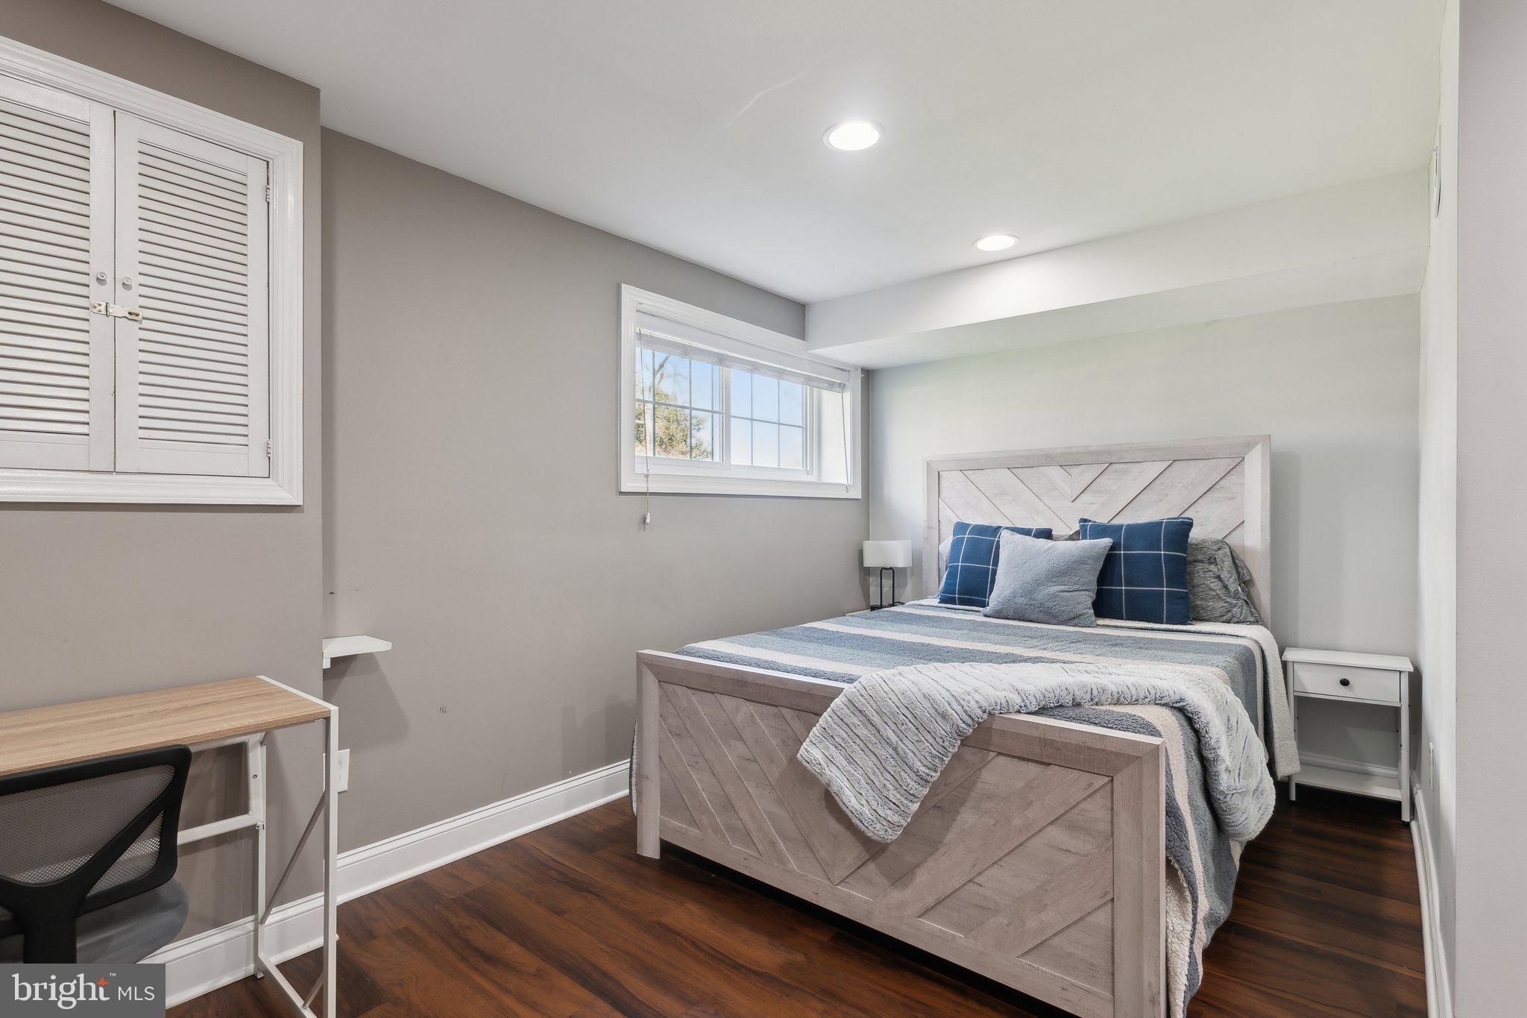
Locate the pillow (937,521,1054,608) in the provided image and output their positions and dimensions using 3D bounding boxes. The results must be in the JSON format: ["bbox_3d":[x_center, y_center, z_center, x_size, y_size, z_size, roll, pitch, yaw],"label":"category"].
[{"bbox_3d":[1.075,0.272,3.163,0.440,0.430,0.150,0,-23,34],"label":"pillow"}]

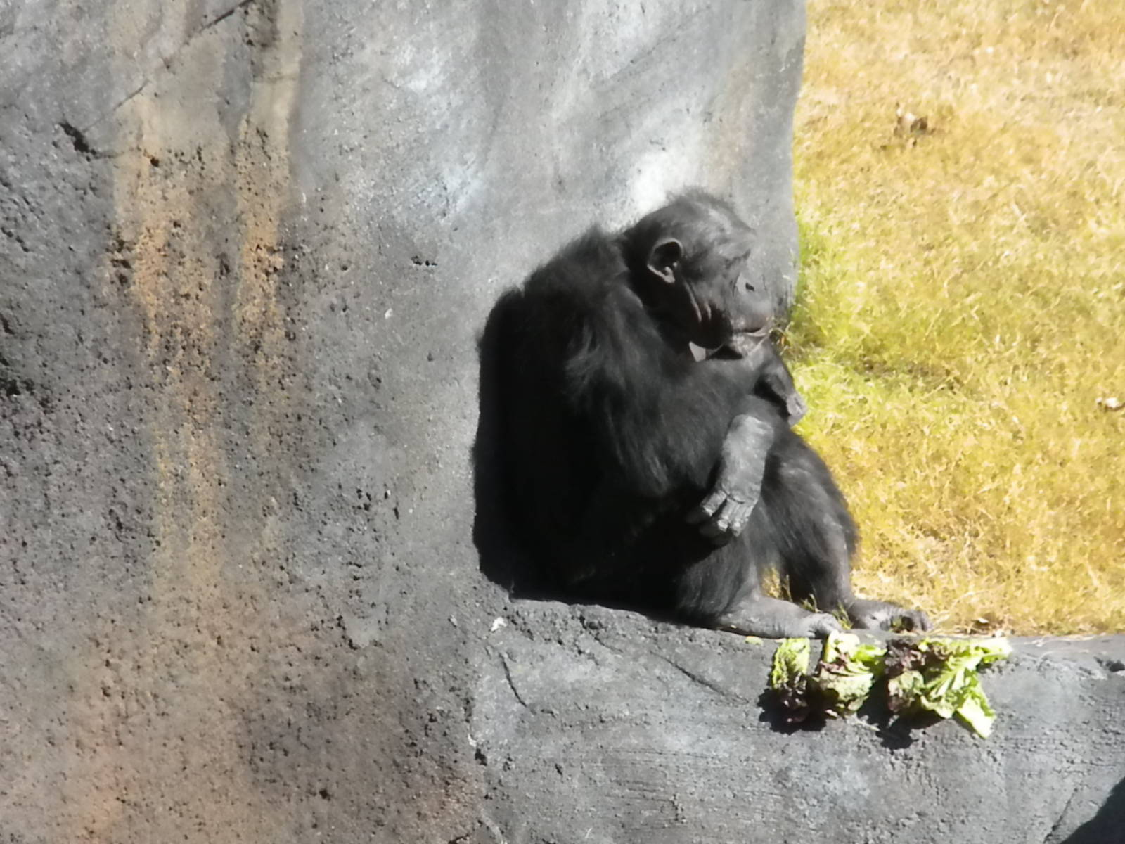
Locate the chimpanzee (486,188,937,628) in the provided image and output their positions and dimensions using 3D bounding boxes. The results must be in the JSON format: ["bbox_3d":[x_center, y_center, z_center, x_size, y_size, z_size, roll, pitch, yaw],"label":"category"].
[{"bbox_3d":[0.231,-0.013,13.500,0.690,0.700,0.480,1,11,3],"label":"chimpanzee"}]

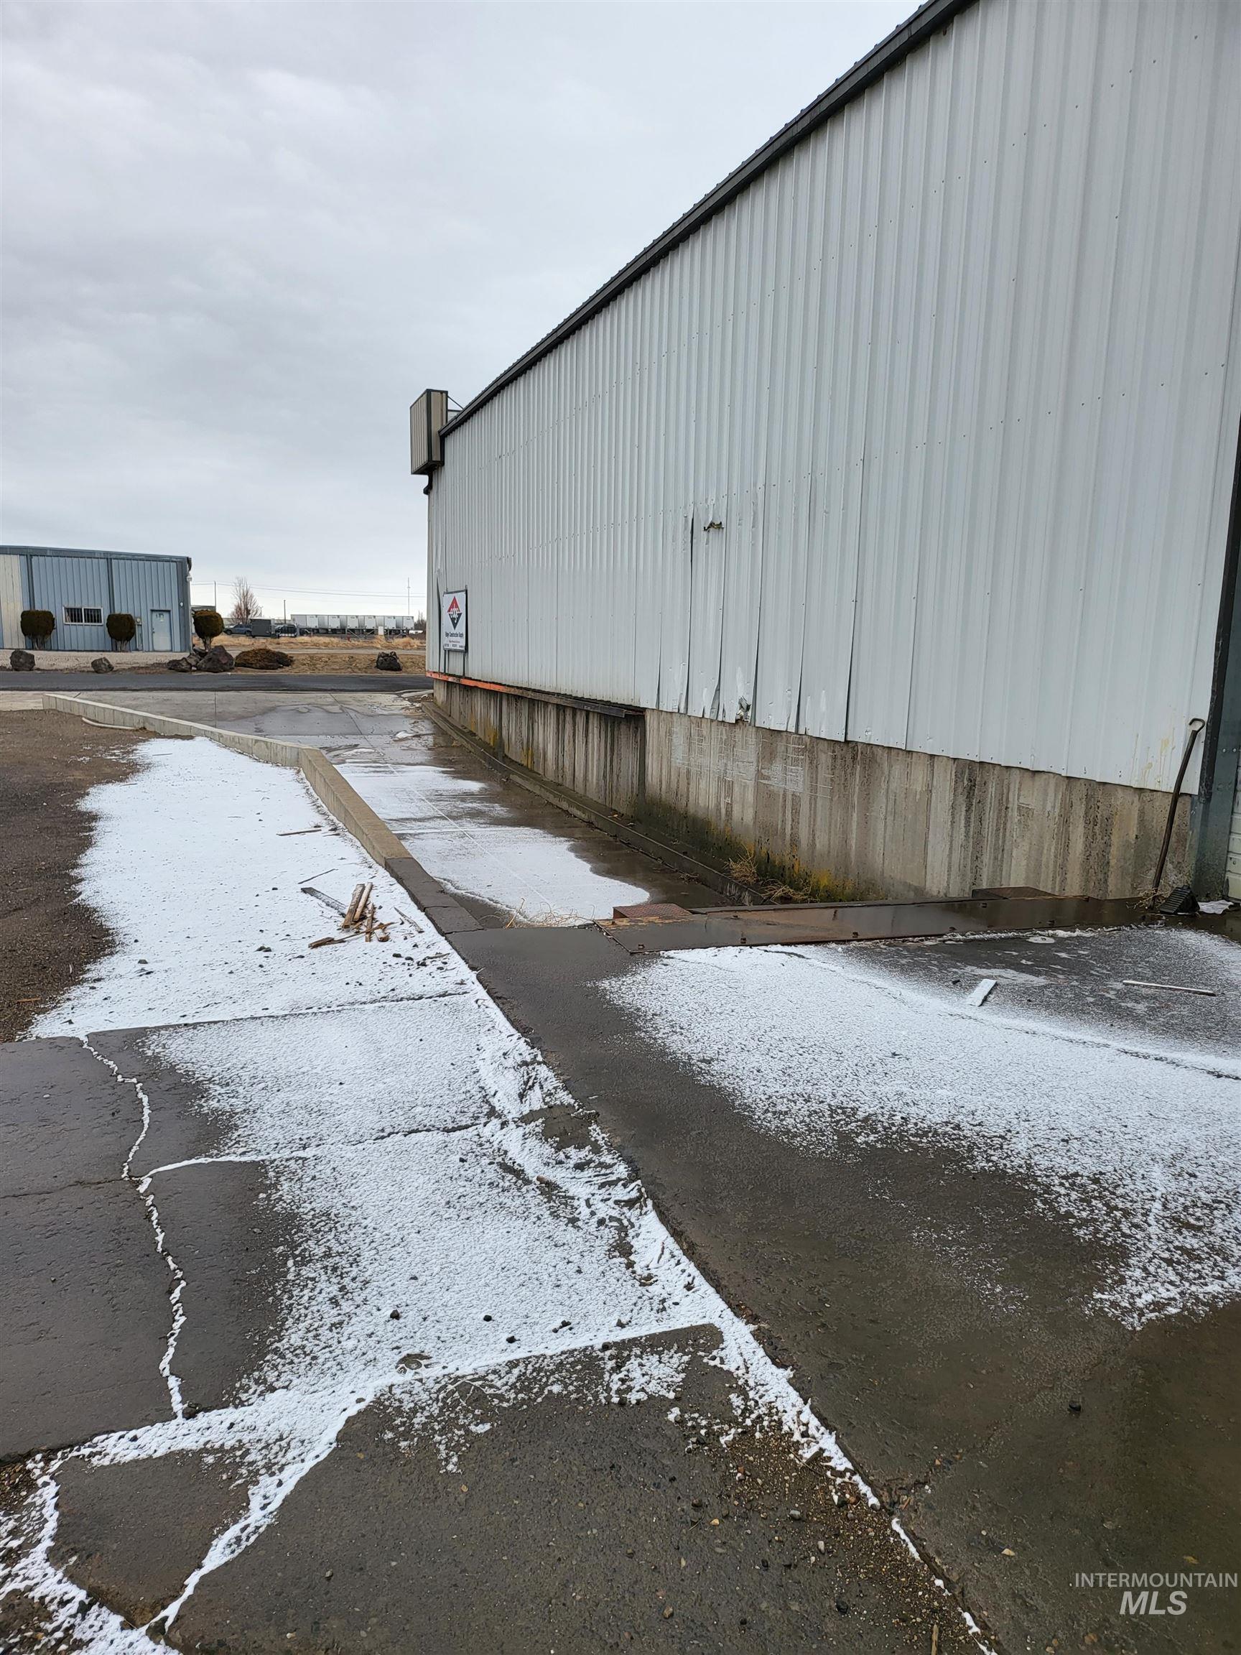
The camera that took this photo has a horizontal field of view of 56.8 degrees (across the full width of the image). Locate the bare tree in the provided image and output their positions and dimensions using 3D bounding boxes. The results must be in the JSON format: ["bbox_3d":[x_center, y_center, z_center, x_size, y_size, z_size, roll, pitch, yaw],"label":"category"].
[{"bbox_3d":[-78.287,-46.513,240.000,6.000,11.200,6.000,-2,10,-20],"label":"bare tree"}]

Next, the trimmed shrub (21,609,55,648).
[{"bbox_3d":[-28.306,-9.588,55.800,1.500,1.850,1.450,-2,10,-20],"label":"trimmed shrub"}]

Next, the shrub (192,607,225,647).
[{"bbox_3d":[-20.456,-9.730,57.000,1.420,2.000,1.420,-2,10,-20],"label":"shrub"}]

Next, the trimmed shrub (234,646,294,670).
[{"bbox_3d":[-13.718,-6.511,44.236,2.150,0.820,1.900,-2,10,-20],"label":"trimmed shrub"}]

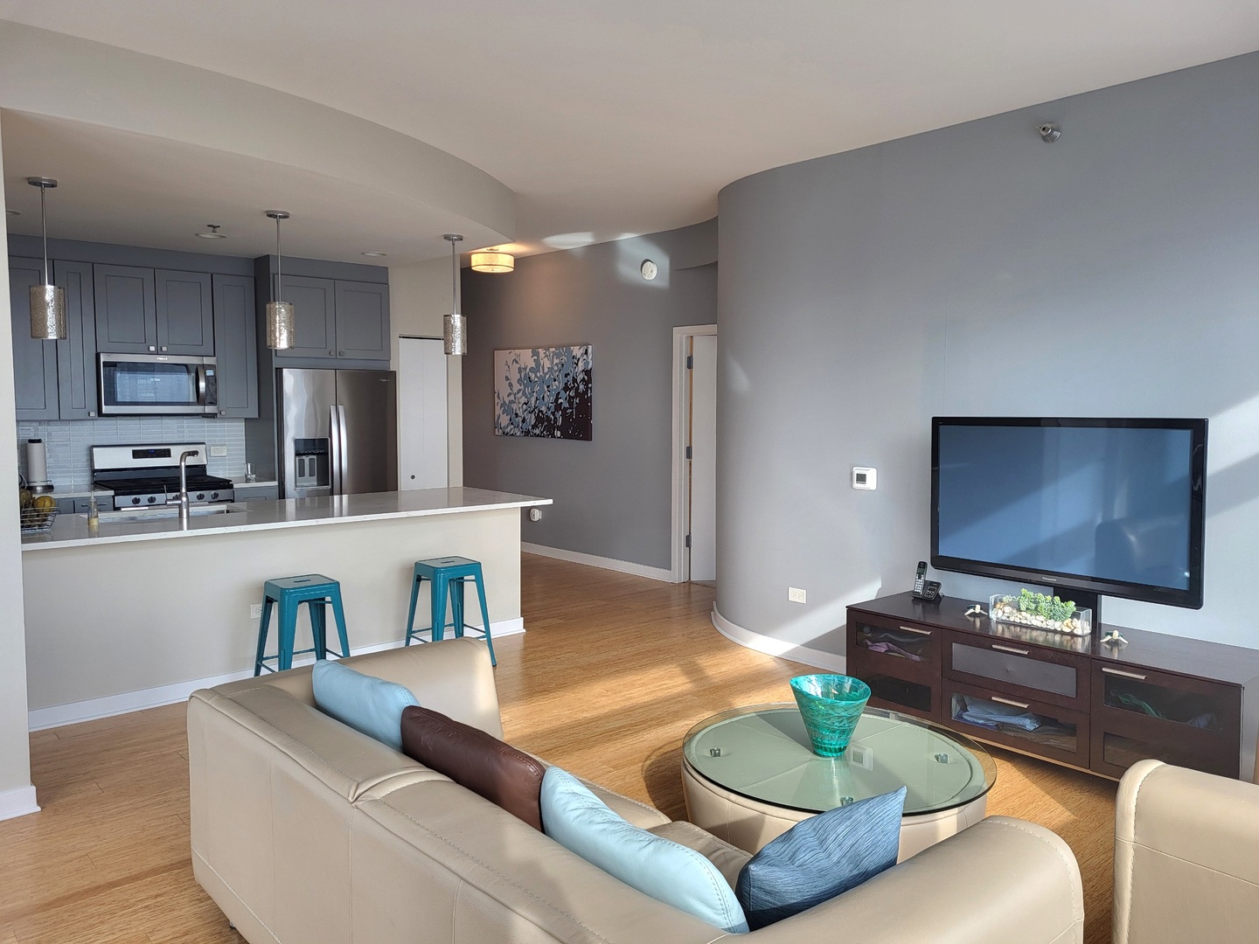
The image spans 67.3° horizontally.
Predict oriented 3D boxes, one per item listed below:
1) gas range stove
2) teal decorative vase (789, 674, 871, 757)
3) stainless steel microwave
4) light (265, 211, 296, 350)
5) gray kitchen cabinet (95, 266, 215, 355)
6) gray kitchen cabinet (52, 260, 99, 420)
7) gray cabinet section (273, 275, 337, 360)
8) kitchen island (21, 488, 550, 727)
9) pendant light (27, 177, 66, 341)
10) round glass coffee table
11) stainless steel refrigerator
[{"bbox_3d":[-3.284,0.414,6.689,0.759,1.193,0.680,-4,6,-42],"label":"gas range stove"},{"bbox_3d":[0.682,0.840,3.206,0.279,0.226,0.279,0,4,0],"label":"teal decorative vase"},{"bbox_3d":[-3.384,-0.609,6.761,0.758,0.430,0.400,-4,6,-42],"label":"stainless steel microwave"},{"bbox_3d":[-1.952,-1.067,5.277,0.144,0.765,0.144,-4,6,-42],"label":"light"},{"bbox_3d":[-3.403,-1.127,6.713,0.765,0.584,0.333,-4,6,-42],"label":"gray kitchen cabinet"},{"bbox_3d":[-3.790,-0.878,6.419,0.232,1.045,0.330,-4,6,-42],"label":"gray kitchen cabinet"},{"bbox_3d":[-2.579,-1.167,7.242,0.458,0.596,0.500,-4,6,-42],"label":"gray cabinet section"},{"bbox_3d":[-1.951,0.668,5.493,2.950,0.915,1.155,-4,6,-42],"label":"kitchen island"},{"bbox_3d":[-2.769,-1.009,4.486,0.144,0.765,0.144,-4,6,-42],"label":"pendant light"},{"bbox_3d":[0.706,1.119,3.234,1.027,0.345,1.027,0,4,0],"label":"round glass coffee table"},{"bbox_3d":[-2.380,0.085,7.426,0.904,1.743,0.755,-4,6,-42],"label":"stainless steel refrigerator"}]

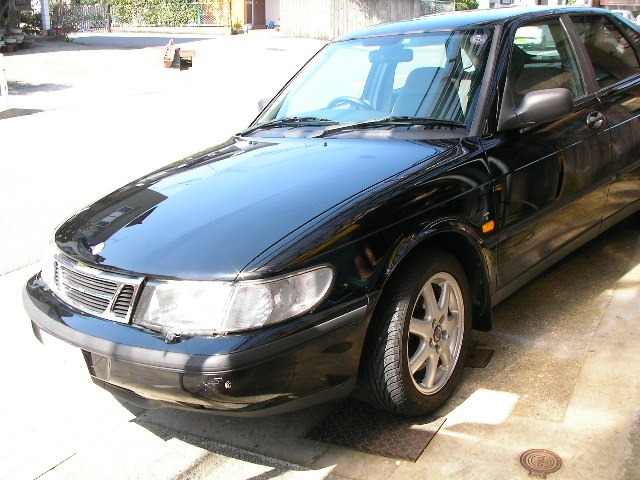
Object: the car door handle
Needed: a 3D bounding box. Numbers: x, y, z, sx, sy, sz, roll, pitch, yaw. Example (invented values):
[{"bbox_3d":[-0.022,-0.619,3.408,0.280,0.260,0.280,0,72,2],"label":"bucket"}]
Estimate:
[{"bbox_3d":[1.314,-0.573,3.347,0.045,0.070,0.130,9,22,43],"label":"car door handle"}]

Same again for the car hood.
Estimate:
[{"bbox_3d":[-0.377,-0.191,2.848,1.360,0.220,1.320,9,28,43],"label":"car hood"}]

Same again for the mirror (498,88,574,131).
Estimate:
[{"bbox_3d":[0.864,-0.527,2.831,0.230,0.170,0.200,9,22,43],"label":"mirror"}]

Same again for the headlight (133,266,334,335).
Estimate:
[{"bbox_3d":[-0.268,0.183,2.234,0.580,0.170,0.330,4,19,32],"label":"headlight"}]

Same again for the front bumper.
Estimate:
[{"bbox_3d":[-0.626,0.324,2.674,1.690,0.360,0.590,9,22,43],"label":"front bumper"}]

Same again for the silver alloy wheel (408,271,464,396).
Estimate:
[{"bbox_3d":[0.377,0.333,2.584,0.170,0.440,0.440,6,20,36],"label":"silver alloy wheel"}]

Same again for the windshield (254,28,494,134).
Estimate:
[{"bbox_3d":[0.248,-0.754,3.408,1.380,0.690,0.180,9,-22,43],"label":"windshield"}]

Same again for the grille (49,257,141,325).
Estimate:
[{"bbox_3d":[-0.796,0.168,2.468,0.600,0.150,0.120,9,22,43],"label":"grille"}]

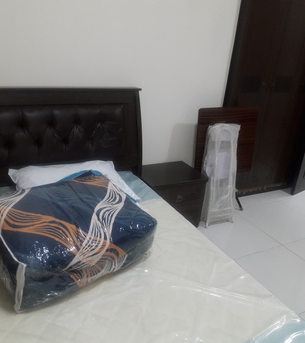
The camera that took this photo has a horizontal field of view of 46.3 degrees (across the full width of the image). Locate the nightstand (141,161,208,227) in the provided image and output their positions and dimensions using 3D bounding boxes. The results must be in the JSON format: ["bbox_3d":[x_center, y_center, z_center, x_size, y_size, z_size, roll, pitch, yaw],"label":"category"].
[{"bbox_3d":[0.116,0.216,3.026,0.520,0.456,0.410,-7,25,-29],"label":"nightstand"}]

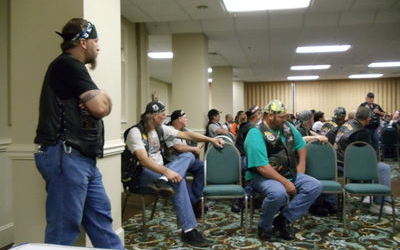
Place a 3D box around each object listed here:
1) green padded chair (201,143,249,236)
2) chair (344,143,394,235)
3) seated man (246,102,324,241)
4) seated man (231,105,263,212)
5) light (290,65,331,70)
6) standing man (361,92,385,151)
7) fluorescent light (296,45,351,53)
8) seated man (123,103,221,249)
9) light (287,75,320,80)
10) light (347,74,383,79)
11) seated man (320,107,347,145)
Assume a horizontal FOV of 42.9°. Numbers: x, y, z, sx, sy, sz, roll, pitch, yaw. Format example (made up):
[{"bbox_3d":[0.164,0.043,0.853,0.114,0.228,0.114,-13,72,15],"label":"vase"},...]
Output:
[{"bbox_3d":[0.245,0.625,5.200,0.450,0.900,0.560,-1,0,3],"label":"green padded chair"},{"bbox_3d":[1.736,0.602,5.270,0.460,0.900,0.560,-1,0,14],"label":"chair"},{"bbox_3d":[0.818,0.405,4.980,0.620,1.320,0.750,-1,0,-25],"label":"seated man"},{"bbox_3d":[0.743,0.423,6.350,0.800,1.300,0.580,-1,0,-26],"label":"seated man"},{"bbox_3d":[3.304,-1.719,15.200,1.220,0.080,0.610,-1,0,8],"label":"light"},{"bbox_3d":[3.664,0.168,10.800,0.560,1.770,0.380,-1,0,6],"label":"standing man"},{"bbox_3d":[2.763,-1.704,11.400,1.220,0.080,0.610,-1,0,8],"label":"fluorescent light"},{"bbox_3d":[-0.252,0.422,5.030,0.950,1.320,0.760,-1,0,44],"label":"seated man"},{"bbox_3d":[3.768,-1.727,18.600,1.220,0.080,0.610,-1,0,8],"label":"light"},{"bbox_3d":[5.950,-1.764,18.300,1.220,0.080,0.610,-1,0,8],"label":"light"},{"bbox_3d":[2.125,0.400,7.800,0.580,1.320,0.800,-1,0,38],"label":"seated man"}]

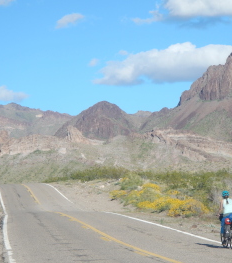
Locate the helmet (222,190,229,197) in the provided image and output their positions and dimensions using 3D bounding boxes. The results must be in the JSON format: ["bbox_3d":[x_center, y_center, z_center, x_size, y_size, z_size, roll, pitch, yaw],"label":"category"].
[{"bbox_3d":[3.275,1.855,42.100,0.210,0.170,0.280,0,-2,-6],"label":"helmet"}]

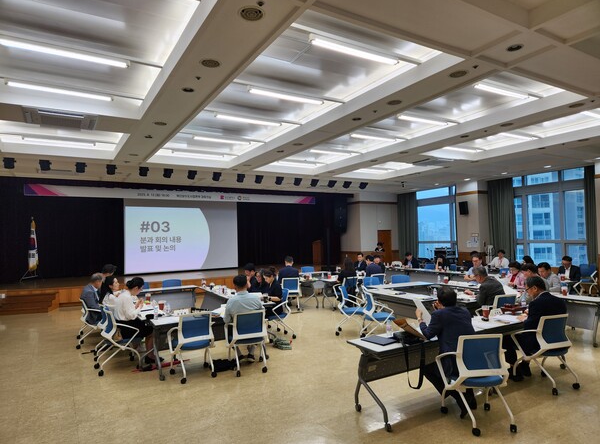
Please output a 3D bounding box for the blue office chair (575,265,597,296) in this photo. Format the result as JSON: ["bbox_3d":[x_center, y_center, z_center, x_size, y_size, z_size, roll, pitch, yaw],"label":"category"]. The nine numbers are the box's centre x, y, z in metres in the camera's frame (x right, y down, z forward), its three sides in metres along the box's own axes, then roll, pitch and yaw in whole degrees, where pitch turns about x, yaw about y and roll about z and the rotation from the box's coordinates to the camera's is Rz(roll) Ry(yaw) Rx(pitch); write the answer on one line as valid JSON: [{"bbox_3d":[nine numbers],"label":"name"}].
[{"bbox_3d":[7.489,1.587,10.699,0.600,0.850,0.600,1,-3,-42],"label":"blue office chair"}]

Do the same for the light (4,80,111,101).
[{"bbox_3d":[-3.271,-1.793,5.512,1.240,0.080,0.060,0,-3,-31],"label":"light"}]

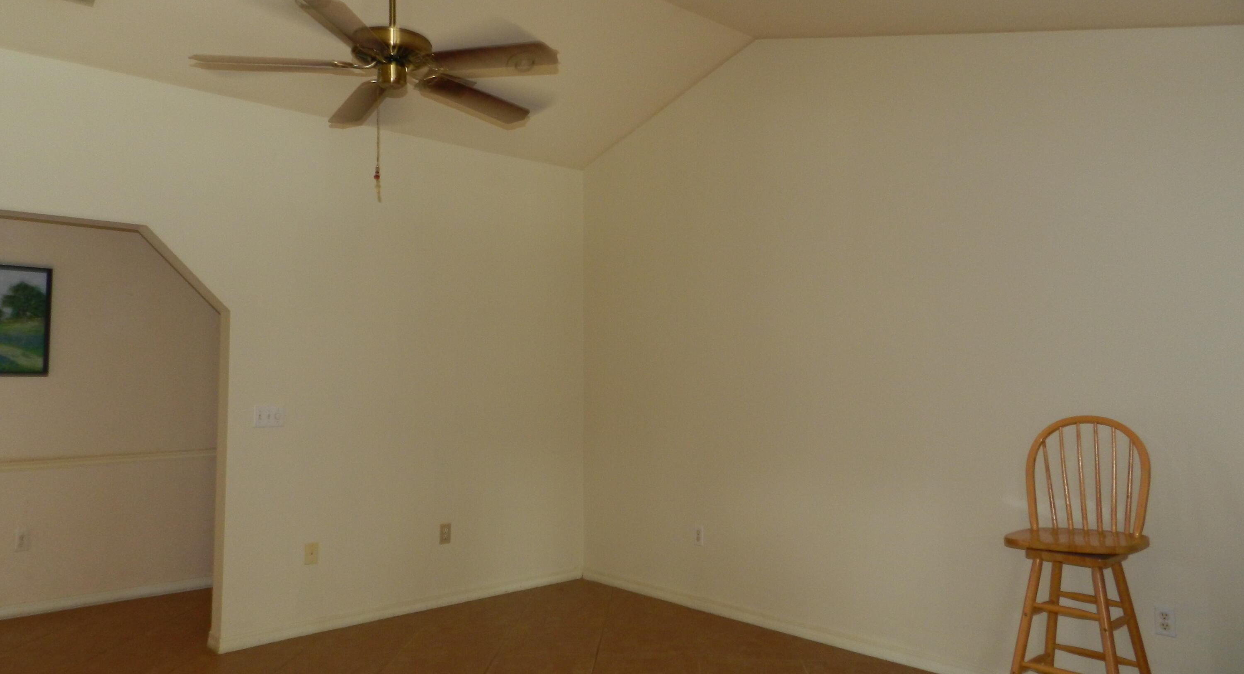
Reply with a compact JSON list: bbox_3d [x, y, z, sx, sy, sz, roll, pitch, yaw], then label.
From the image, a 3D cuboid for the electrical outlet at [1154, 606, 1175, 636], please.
[{"bbox_3d":[2.100,1.098,3.192,0.010,0.115,0.071,3,-4,-41],"label":"electrical outlet"}]

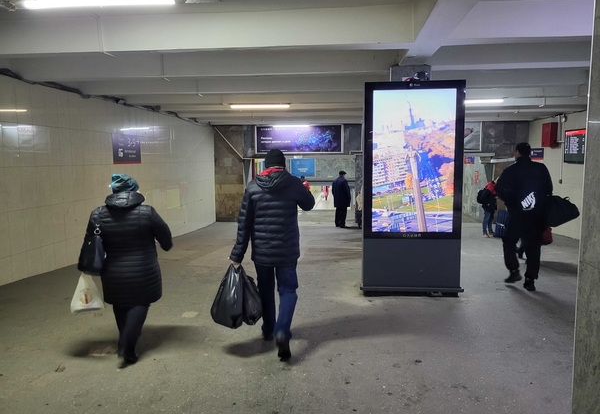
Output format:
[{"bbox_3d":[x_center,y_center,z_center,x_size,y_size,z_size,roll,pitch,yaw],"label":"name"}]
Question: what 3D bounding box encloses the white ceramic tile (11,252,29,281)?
[{"bbox_3d":[-3.925,0.842,6.322,0.012,0.367,0.302,0,6,6],"label":"white ceramic tile"}]

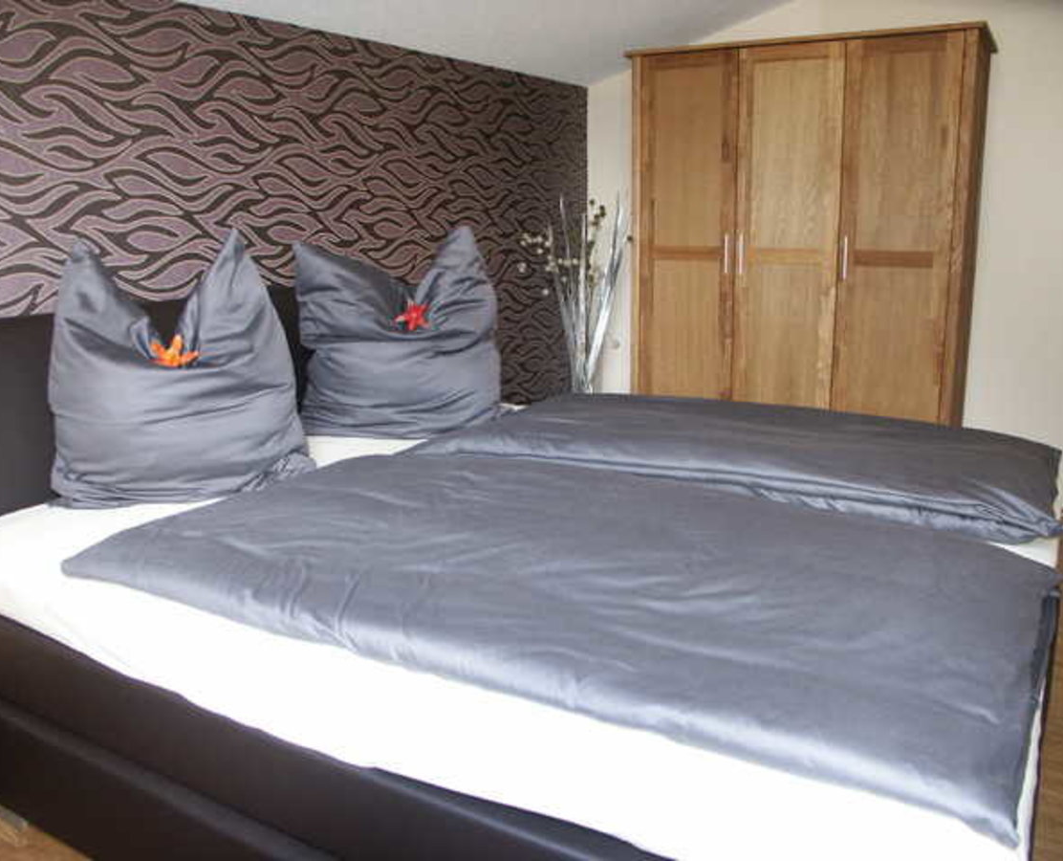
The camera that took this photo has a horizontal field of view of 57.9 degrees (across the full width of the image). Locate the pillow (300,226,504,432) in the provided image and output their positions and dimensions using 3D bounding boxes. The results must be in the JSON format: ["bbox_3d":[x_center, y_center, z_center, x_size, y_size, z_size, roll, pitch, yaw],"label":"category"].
[{"bbox_3d":[-0.420,-0.332,3.079,0.660,0.640,0.310,-7,14,-25],"label":"pillow"}]

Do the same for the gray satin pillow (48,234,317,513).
[{"bbox_3d":[-0.884,-0.170,2.385,0.610,0.640,0.310,-8,15,-31],"label":"gray satin pillow"}]

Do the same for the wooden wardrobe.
[{"bbox_3d":[1.150,-0.644,4.103,1.420,1.940,0.570,7,15,30],"label":"wooden wardrobe"}]

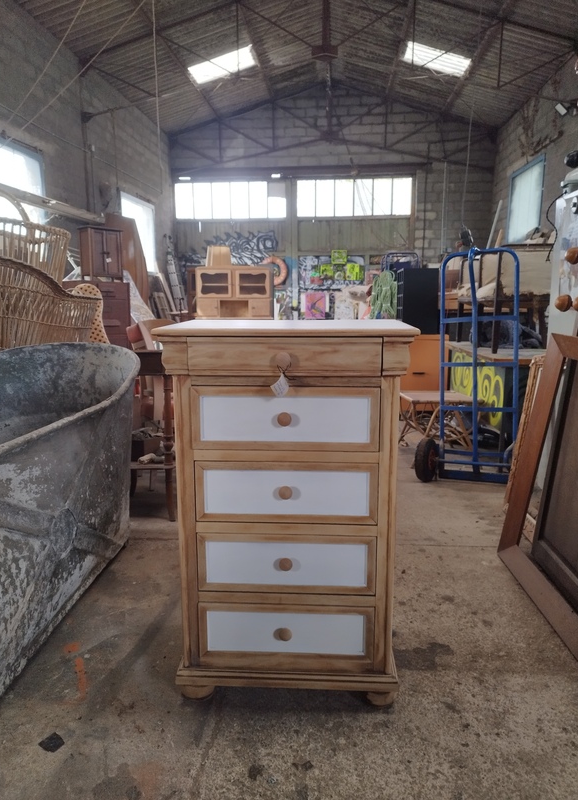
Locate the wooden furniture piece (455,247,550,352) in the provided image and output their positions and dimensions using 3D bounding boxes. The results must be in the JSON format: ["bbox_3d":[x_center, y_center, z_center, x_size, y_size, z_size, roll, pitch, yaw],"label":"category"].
[{"bbox_3d":[1.539,-0.709,3.918,0.420,0.670,0.870,1,12,4],"label":"wooden furniture piece"}]

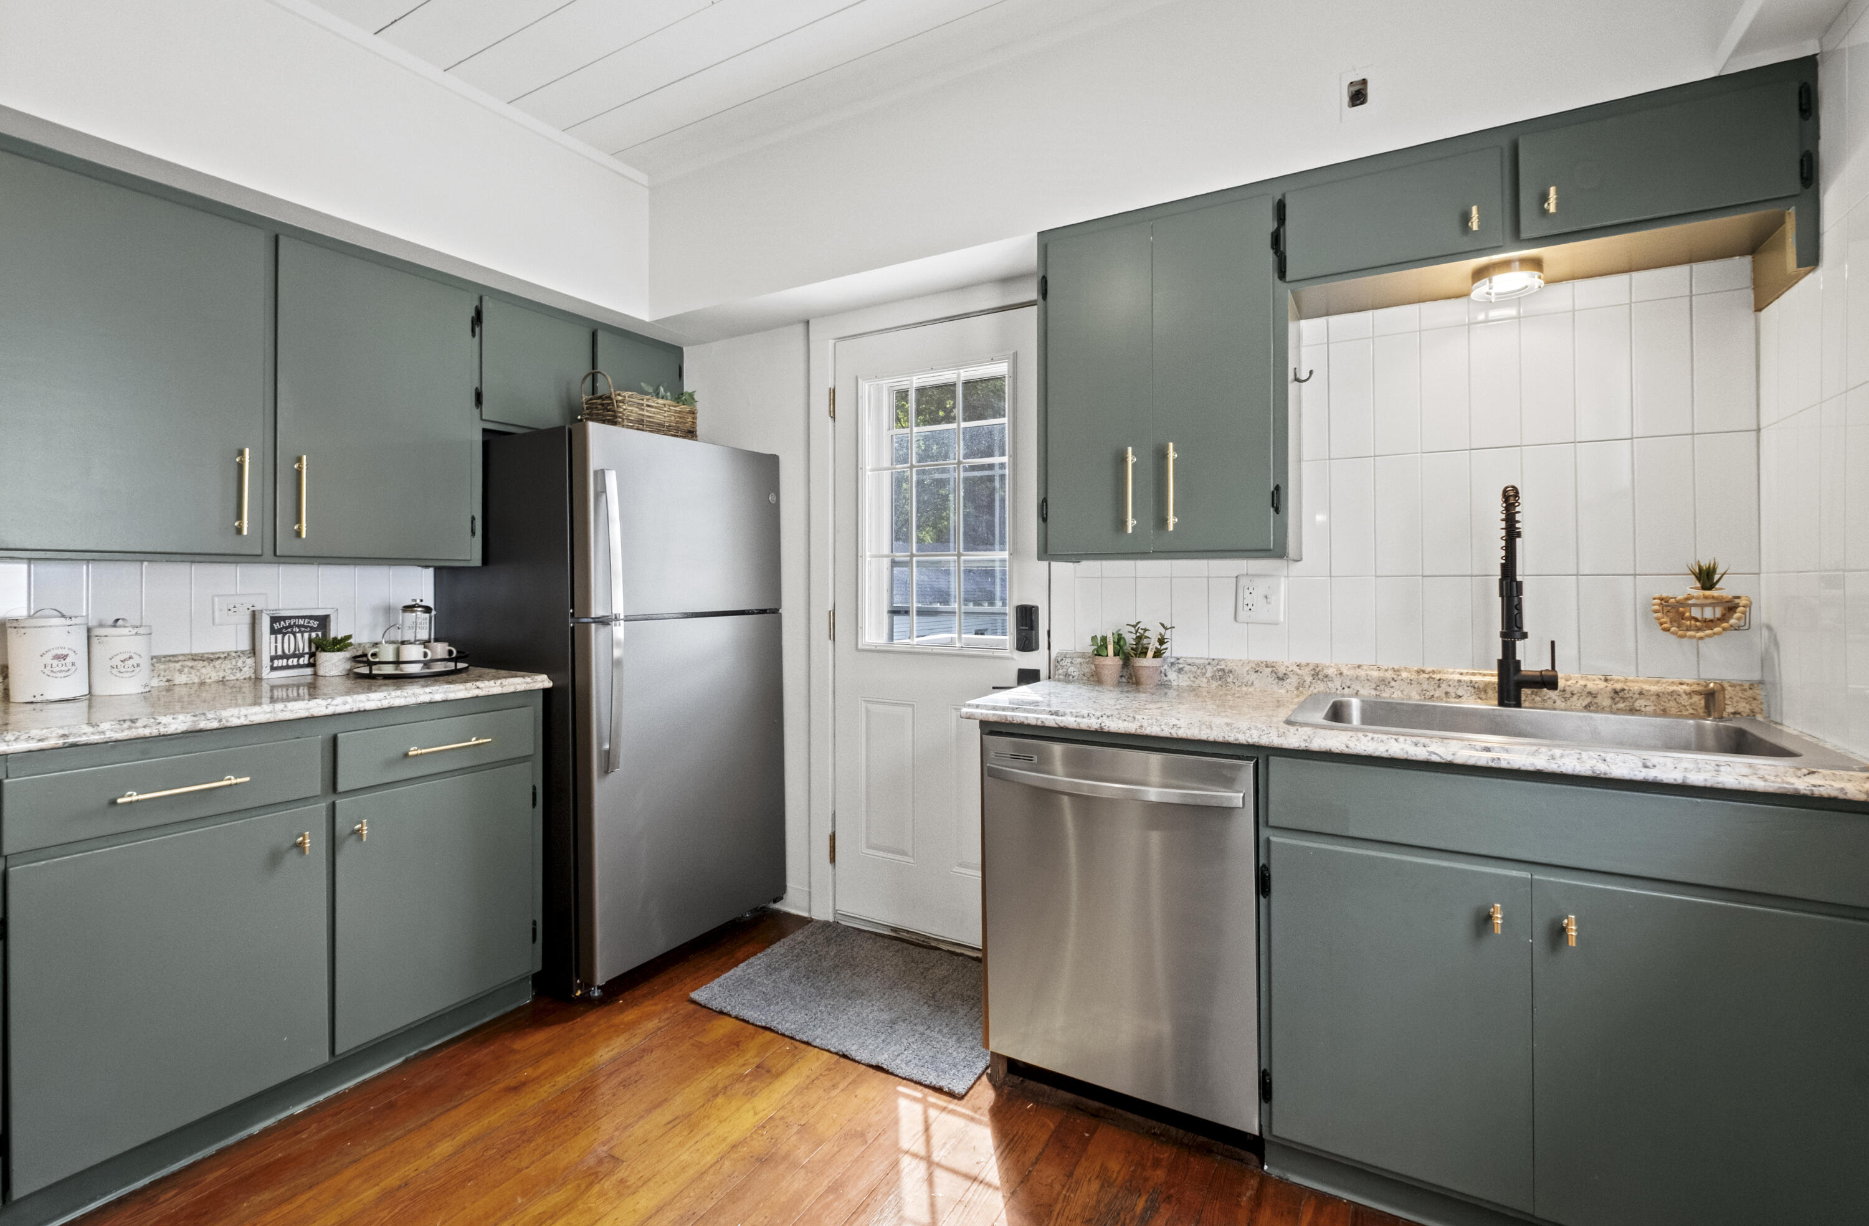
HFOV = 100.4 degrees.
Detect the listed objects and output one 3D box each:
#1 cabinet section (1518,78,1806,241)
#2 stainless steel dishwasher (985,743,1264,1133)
[{"bbox_3d":[1.331,-0.828,1.449,0.393,0.197,0.028,1,1,28],"label":"cabinet section"},{"bbox_3d":[0.525,0.669,1.943,0.605,0.770,0.610,0,1,30],"label":"stainless steel dishwasher"}]

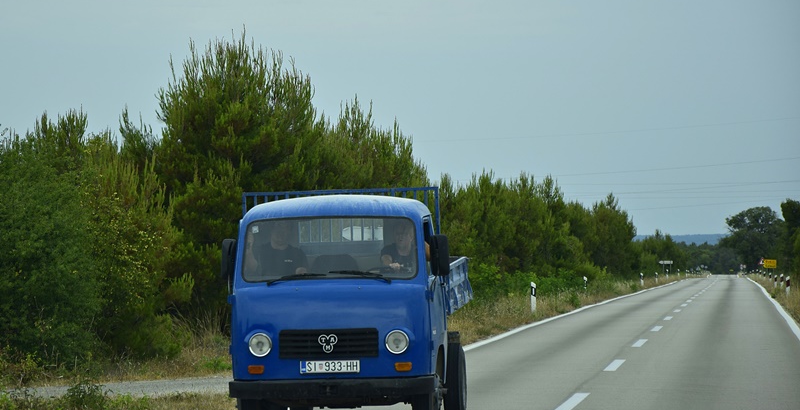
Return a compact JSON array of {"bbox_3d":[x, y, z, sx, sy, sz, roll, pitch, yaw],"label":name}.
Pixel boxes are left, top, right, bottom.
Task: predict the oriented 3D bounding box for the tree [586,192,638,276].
[{"bbox_3d":[12.970,2.030,215.000,3.200,5.300,3.200,0,-1,5],"label":"tree"}]

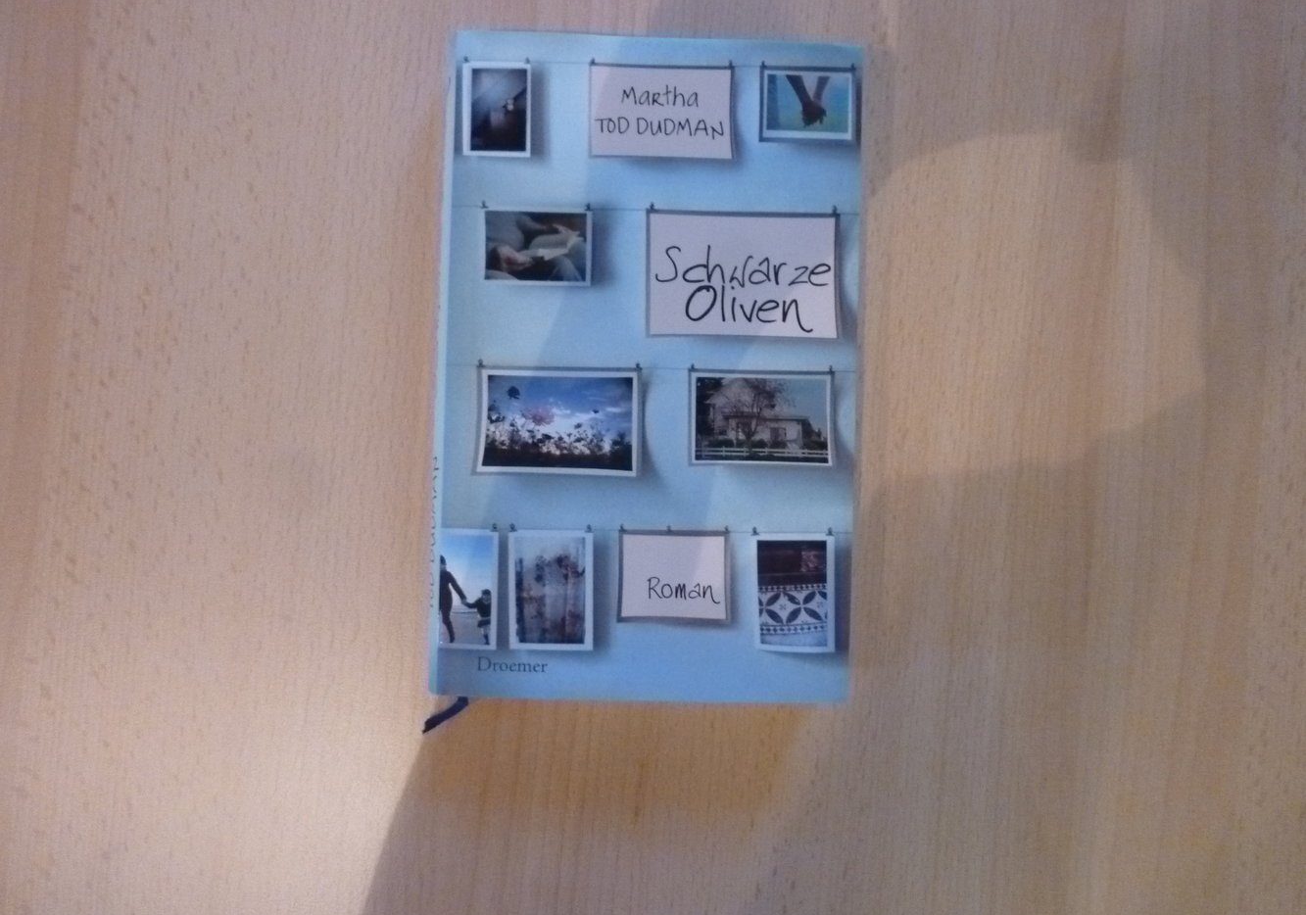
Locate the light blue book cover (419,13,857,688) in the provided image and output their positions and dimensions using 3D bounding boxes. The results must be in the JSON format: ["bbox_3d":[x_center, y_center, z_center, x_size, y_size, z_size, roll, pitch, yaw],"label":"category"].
[{"bbox_3d":[-0.002,-0.028,0.311,0.133,0.024,0.209,1,89,-2],"label":"light blue book cover"}]

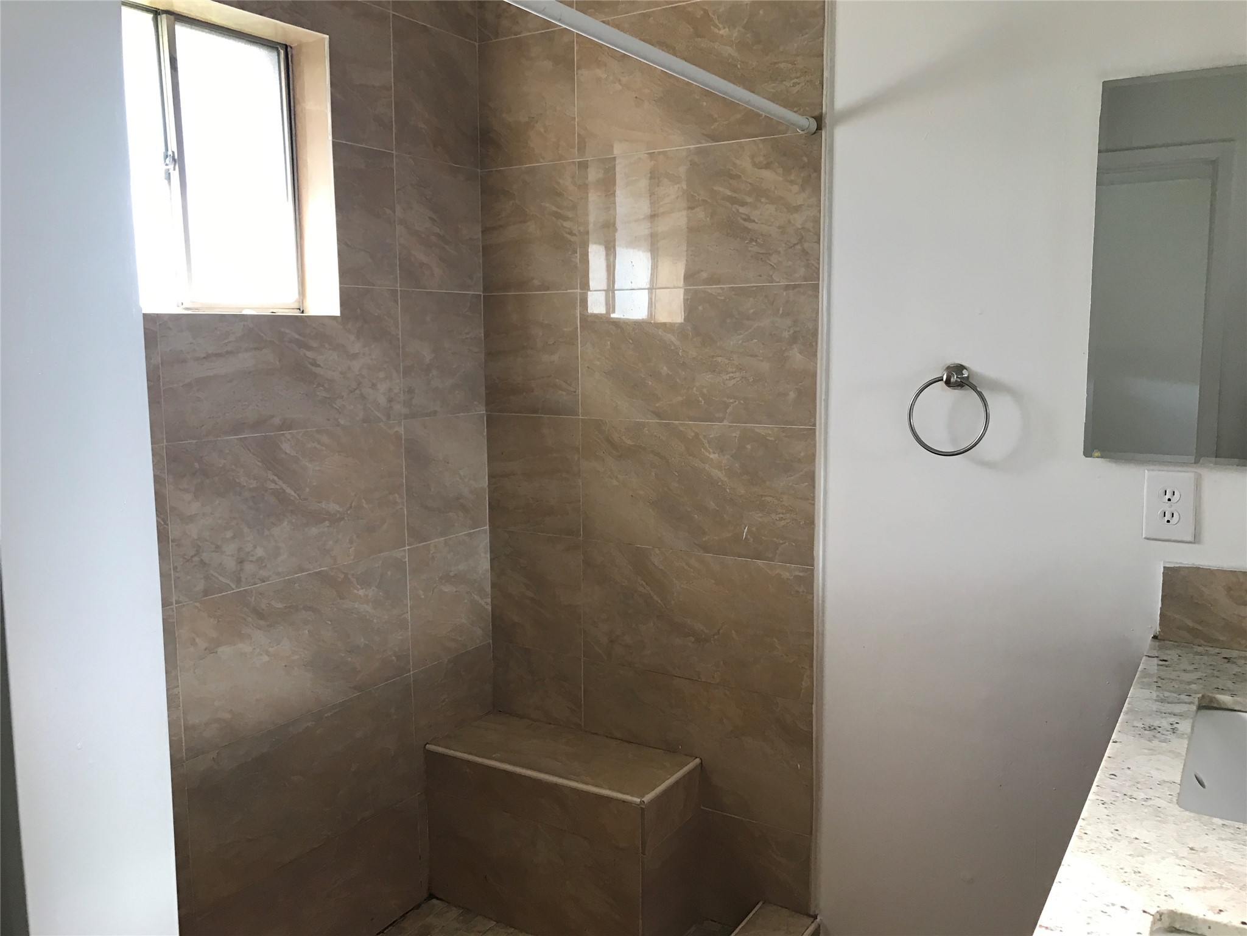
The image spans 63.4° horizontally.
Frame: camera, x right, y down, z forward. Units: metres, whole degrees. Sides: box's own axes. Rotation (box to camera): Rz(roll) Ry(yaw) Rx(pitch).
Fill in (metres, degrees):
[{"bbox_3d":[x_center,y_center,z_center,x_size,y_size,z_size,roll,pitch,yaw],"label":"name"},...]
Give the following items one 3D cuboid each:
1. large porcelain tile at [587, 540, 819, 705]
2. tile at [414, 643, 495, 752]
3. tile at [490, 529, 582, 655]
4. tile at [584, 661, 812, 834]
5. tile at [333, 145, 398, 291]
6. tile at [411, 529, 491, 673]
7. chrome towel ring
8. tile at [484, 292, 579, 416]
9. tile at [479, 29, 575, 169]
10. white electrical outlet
[{"bbox_3d":[0.157,0.345,2.352,0.601,0.301,0.013,4,8,31],"label":"large porcelain tile"},{"bbox_3d":[-0.436,0.632,2.591,0.011,0.303,0.298,4,8,32],"label":"tile"},{"bbox_3d":[-0.226,0.322,2.605,0.294,0.303,0.011,4,8,32],"label":"tile"},{"bbox_3d":[0.161,0.651,2.405,0.608,0.303,0.011,4,8,32],"label":"tile"},{"bbox_3d":[-0.571,-0.555,2.239,0.011,0.303,0.180,4,8,32],"label":"tile"},{"bbox_3d":[-0.436,0.325,2.534,0.013,0.301,0.296,4,8,31],"label":"tile"},{"bbox_3d":[0.640,-0.114,1.972,0.156,0.178,0.062,4,8,32],"label":"chrome towel ring"},{"bbox_3d":[-0.227,-0.283,2.510,0.292,0.301,0.013,4,8,31],"label":"tile"},{"bbox_3d":[-0.230,-0.883,2.434,0.292,0.301,0.013,4,8,31],"label":"tile"},{"bbox_3d":[0.976,0.068,1.801,0.080,0.124,0.008,4,8,31],"label":"white electrical outlet"}]

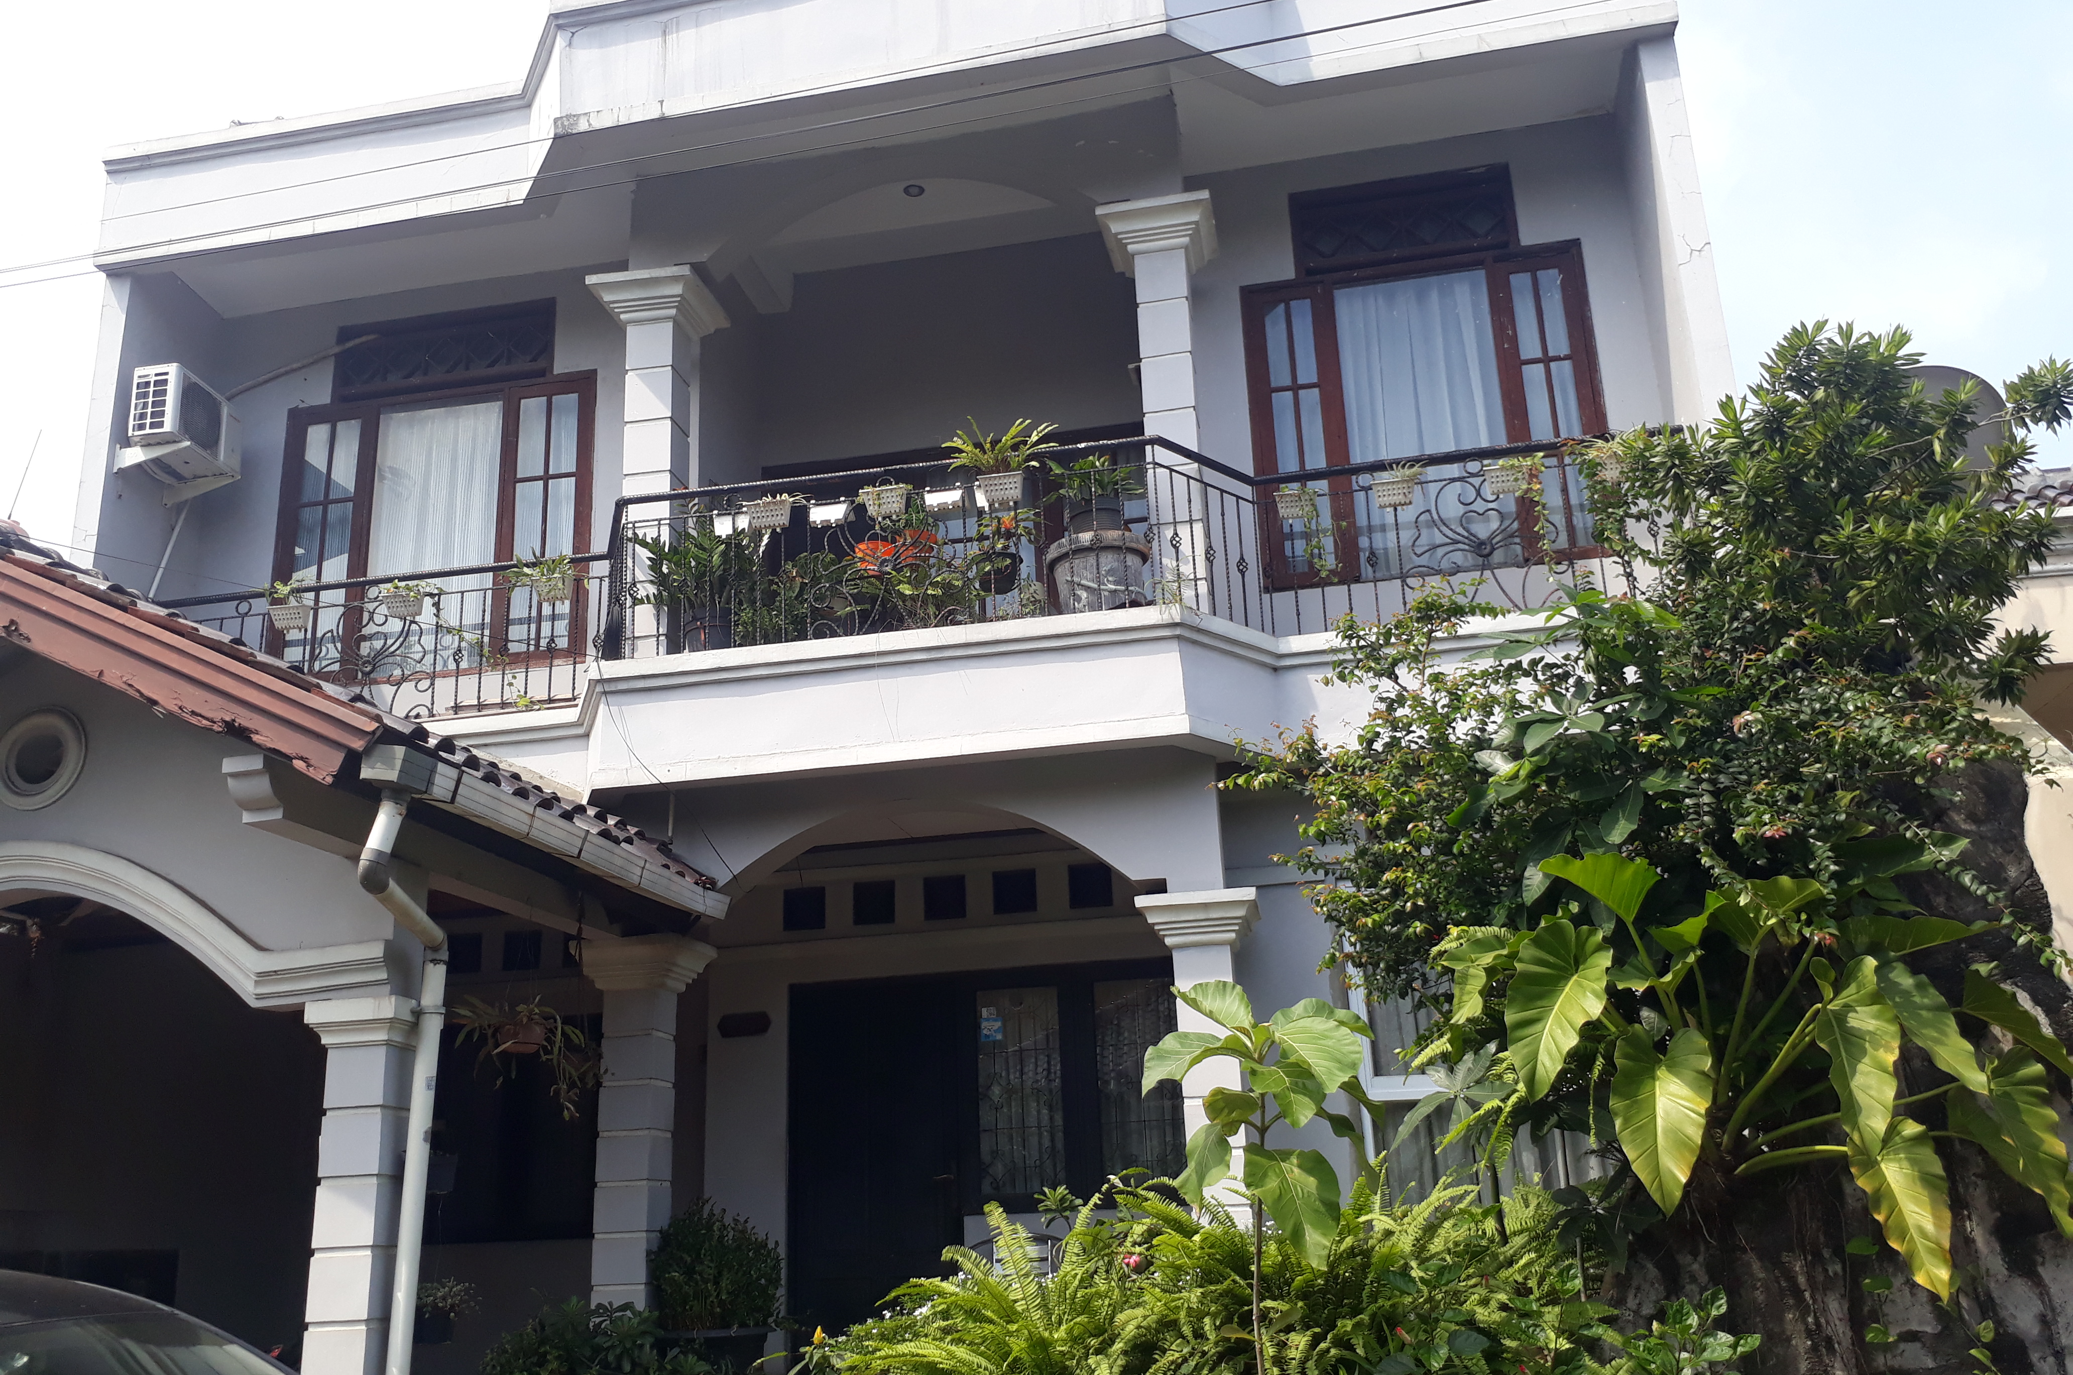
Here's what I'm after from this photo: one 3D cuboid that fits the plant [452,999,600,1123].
[{"bbox_3d":[-2.256,1.640,7.150,0.620,0.540,0.550,-5,-16,9],"label":"plant"}]

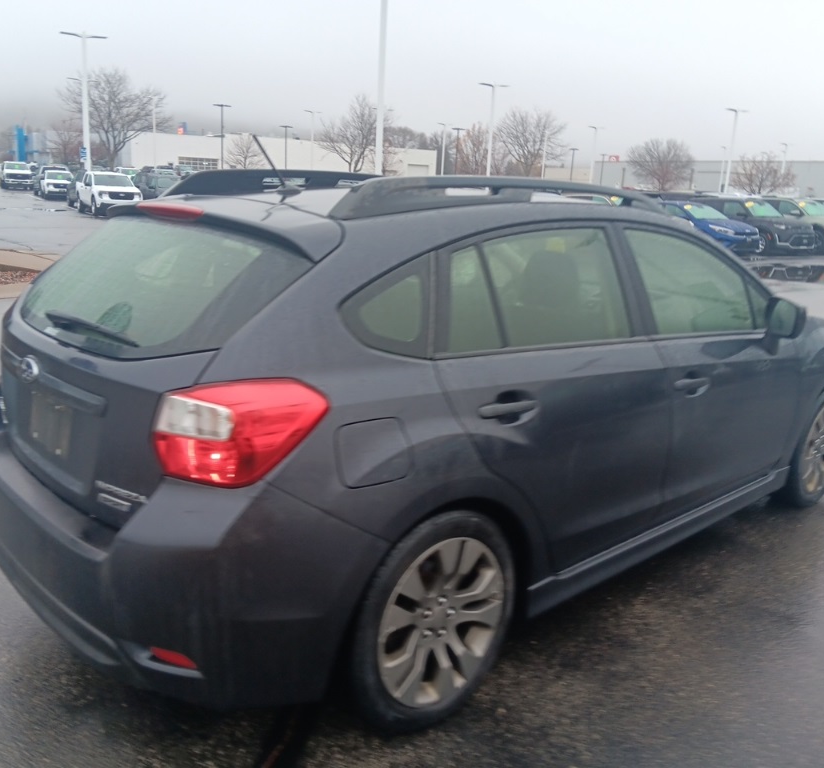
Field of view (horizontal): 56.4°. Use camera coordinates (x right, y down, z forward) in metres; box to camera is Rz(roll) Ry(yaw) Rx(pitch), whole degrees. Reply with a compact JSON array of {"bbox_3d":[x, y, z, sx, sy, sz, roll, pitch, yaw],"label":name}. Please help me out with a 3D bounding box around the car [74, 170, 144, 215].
[{"bbox_3d":[-12.866,-8.115,32.718,1.880,1.760,5.100,-5,16,-32],"label":"car"}]

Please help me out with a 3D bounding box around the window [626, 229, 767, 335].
[{"bbox_3d":[1.107,-0.381,2.925,0.890,0.410,0.060,-10,0,-41],"label":"window"}]

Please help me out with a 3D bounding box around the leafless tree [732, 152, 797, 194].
[{"bbox_3d":[28.413,-15.856,62.000,4.690,5.400,4.690,8,13,24],"label":"leafless tree"}]

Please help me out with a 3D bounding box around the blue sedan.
[{"bbox_3d":[8.424,-4.961,24.011,1.800,1.435,4.640,-5,15,-26],"label":"blue sedan"}]

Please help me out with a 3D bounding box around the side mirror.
[{"bbox_3d":[1.485,-0.261,3.048,0.115,0.165,0.175,-8,16,-42],"label":"side mirror"}]

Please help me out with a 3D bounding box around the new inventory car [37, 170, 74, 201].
[{"bbox_3d":[-23.205,-12.986,50.330,1.920,1.750,5.050,-5,14,-31],"label":"new inventory car"}]

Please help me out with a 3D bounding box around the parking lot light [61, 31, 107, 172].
[{"bbox_3d":[-15.298,-12.285,36.331,2.050,8.050,0.400,-4,15,-23],"label":"parking lot light"}]

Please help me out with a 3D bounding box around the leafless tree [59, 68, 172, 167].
[{"bbox_3d":[-25.441,-21.536,66.000,9.130,10.430,9.130,-2,13,-21],"label":"leafless tree"}]

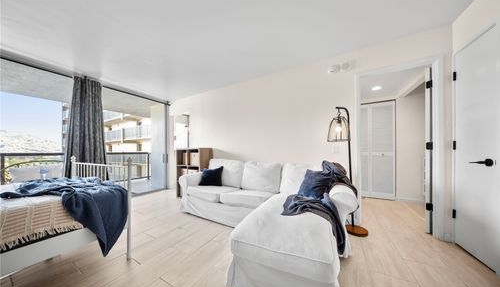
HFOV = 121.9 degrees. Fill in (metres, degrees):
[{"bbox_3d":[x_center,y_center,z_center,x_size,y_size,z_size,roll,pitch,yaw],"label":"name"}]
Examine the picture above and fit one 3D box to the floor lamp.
[{"bbox_3d":[1.214,0.333,1.728,0.360,1.570,0.290,0,-1,-20],"label":"floor lamp"}]

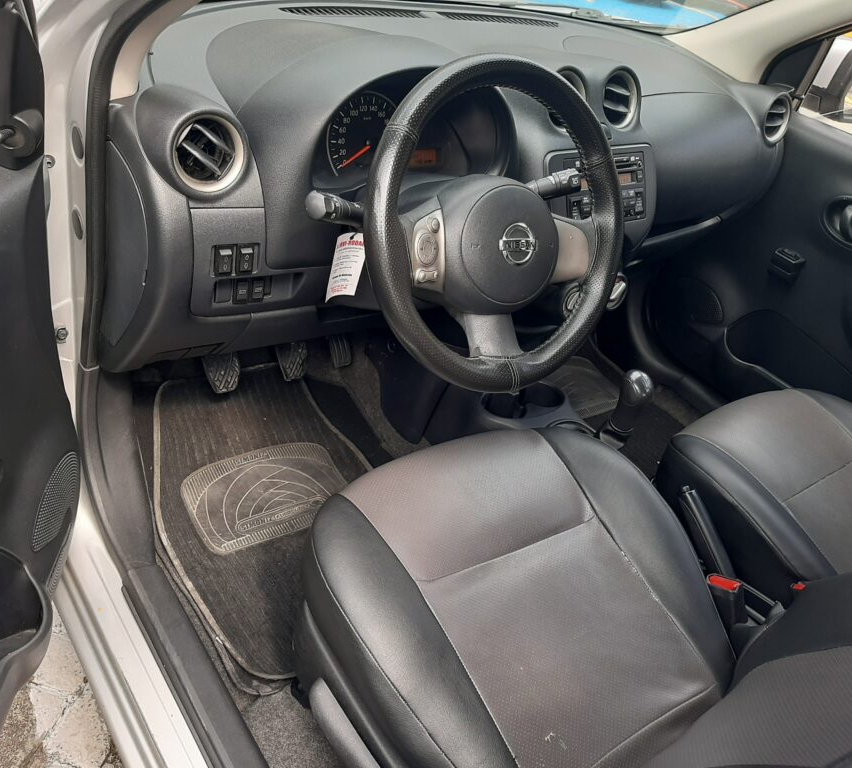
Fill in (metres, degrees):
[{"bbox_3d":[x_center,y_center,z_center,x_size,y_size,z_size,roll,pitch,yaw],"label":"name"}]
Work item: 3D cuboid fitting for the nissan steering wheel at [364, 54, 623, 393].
[{"bbox_3d":[0.077,-0.181,0.935,0.380,0.380,0.100,-8,13,-36],"label":"nissan steering wheel"}]

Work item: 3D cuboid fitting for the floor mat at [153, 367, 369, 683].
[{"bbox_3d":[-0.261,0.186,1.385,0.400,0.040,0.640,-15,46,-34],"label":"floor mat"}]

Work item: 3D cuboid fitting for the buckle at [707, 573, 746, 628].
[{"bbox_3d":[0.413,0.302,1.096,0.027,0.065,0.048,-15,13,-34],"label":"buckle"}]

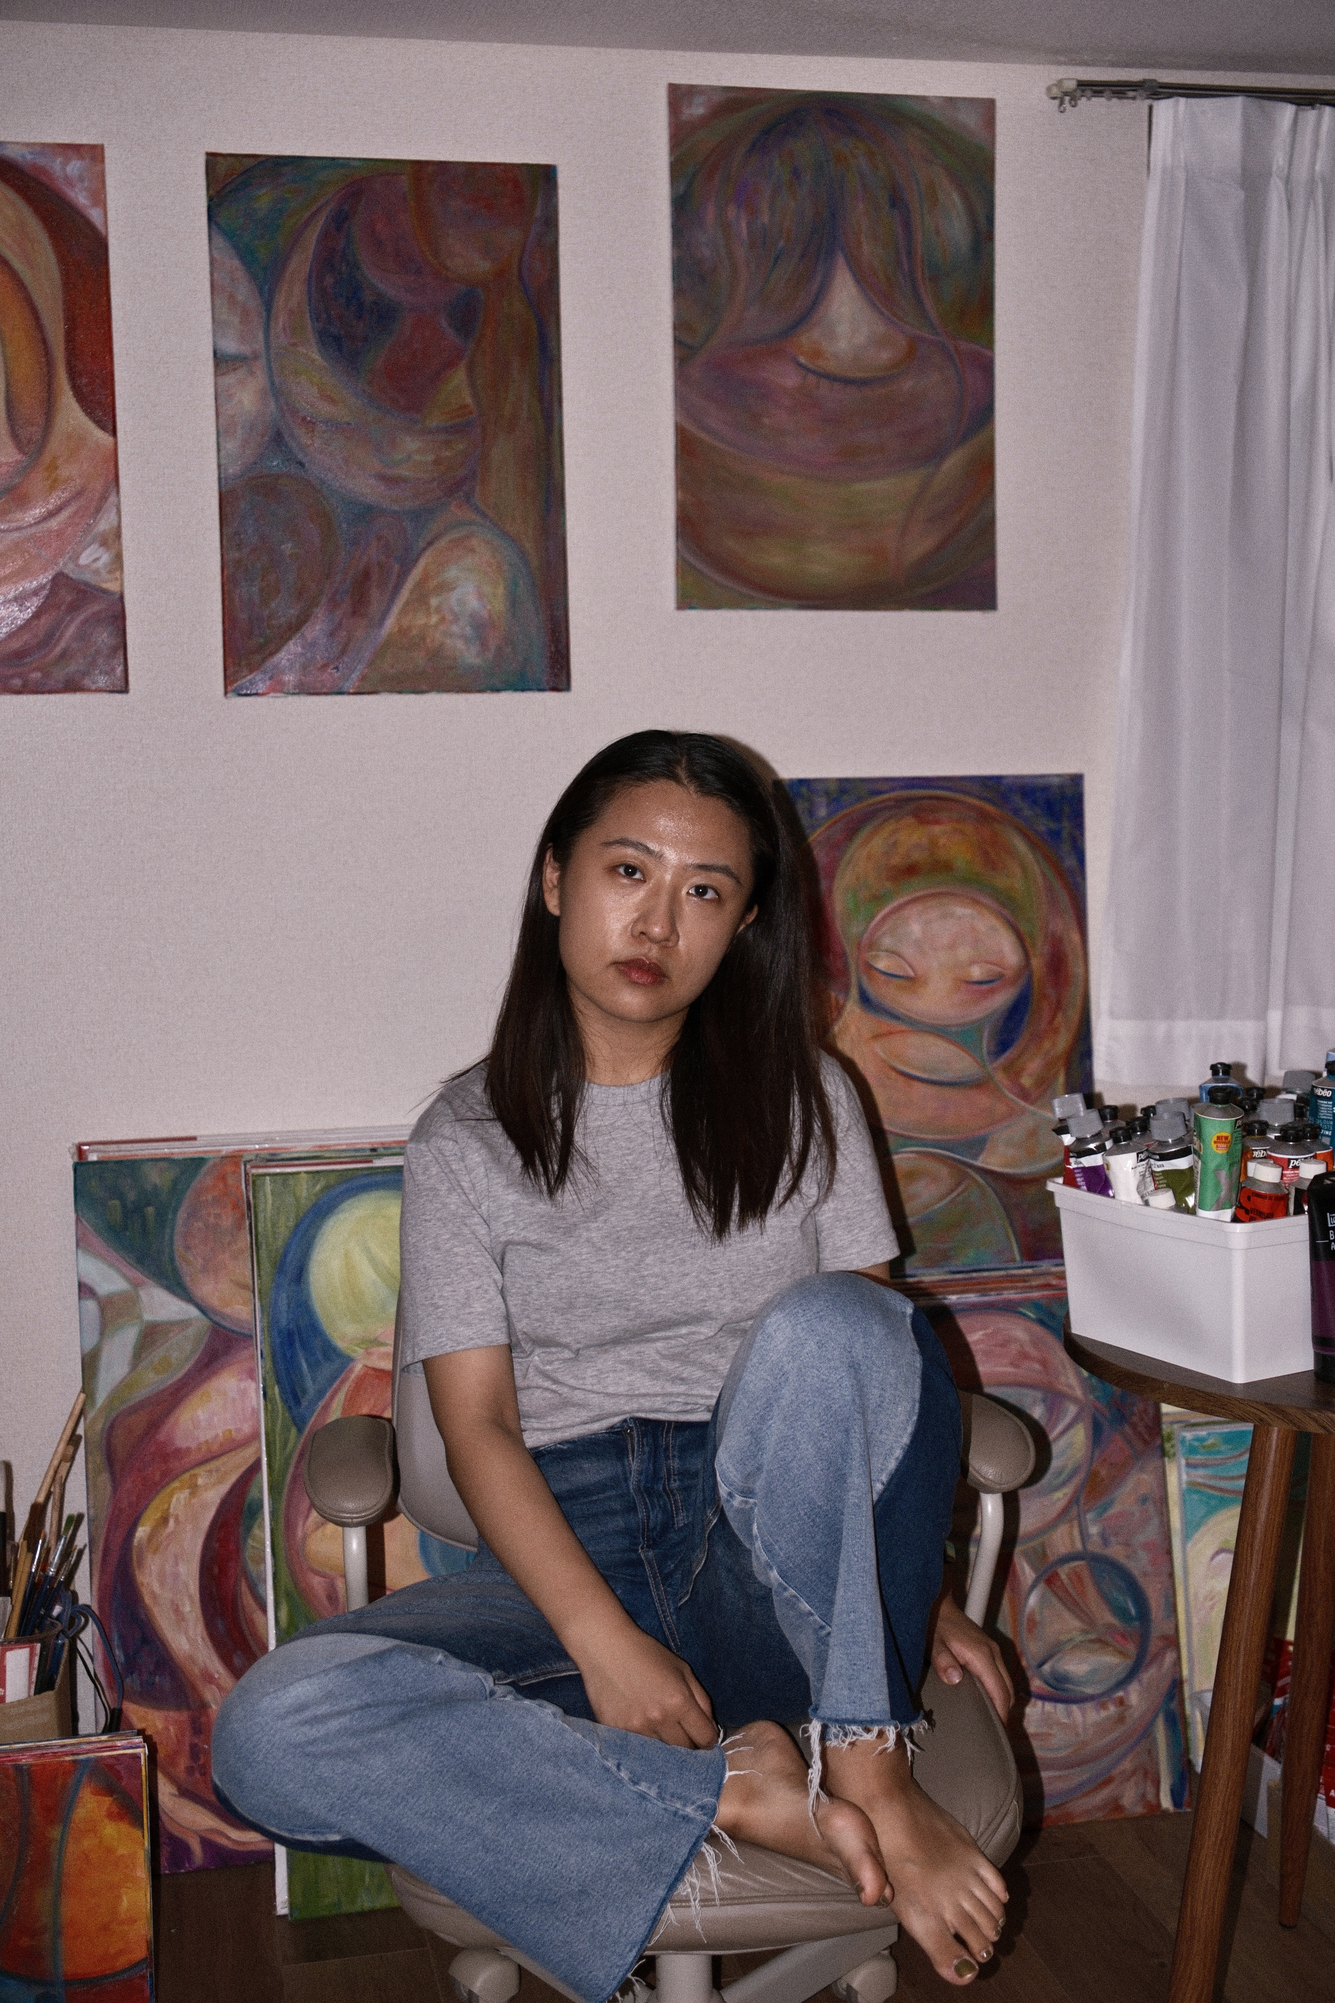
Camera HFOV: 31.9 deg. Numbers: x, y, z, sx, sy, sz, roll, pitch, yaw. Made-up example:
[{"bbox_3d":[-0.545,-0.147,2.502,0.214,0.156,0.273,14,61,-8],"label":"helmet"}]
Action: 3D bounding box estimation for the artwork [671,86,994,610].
[{"bbox_3d":[0.200,-0.773,2.797,0.399,0.606,0.025,-2,5,-11],"label":"artwork"}]

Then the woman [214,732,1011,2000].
[{"bbox_3d":[-0.031,0.214,1.784,0.637,0.840,0.580,-2,5,-5],"label":"woman"}]

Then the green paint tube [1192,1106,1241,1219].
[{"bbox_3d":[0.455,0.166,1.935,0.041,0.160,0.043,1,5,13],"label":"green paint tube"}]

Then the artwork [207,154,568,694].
[{"bbox_3d":[-0.319,-0.660,2.705,0.399,0.606,0.025,-2,5,-11],"label":"artwork"}]

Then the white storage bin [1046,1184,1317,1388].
[{"bbox_3d":[0.533,0.225,2.057,0.300,0.138,0.230,-4,6,-31],"label":"white storage bin"}]

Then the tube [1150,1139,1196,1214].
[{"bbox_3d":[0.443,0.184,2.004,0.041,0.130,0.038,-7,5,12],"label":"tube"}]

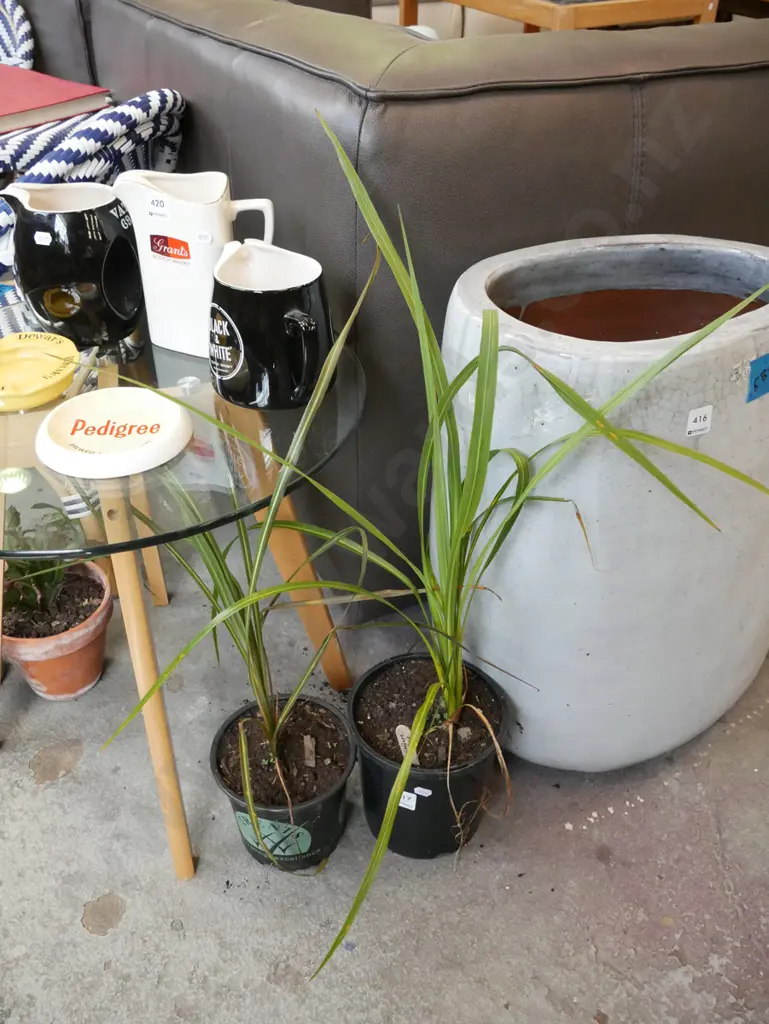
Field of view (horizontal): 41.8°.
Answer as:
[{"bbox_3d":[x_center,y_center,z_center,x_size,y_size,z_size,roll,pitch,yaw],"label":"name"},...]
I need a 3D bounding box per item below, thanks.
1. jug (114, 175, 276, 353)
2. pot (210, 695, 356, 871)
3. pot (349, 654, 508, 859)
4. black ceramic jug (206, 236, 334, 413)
[{"bbox_3d":[-0.207,-0.272,1.116,0.176,0.178,0.106,2,37,4],"label":"jug"},{"bbox_3d":[-0.115,0.331,1.198,0.168,0.143,0.168,0,36,0],"label":"pot"},{"bbox_3d":[0.050,0.299,1.220,0.182,0.177,0.182,0,37,0],"label":"pot"},{"bbox_3d":[-0.110,-0.189,1.041,0.131,0.134,0.159,-19,41,-24],"label":"black ceramic jug"}]

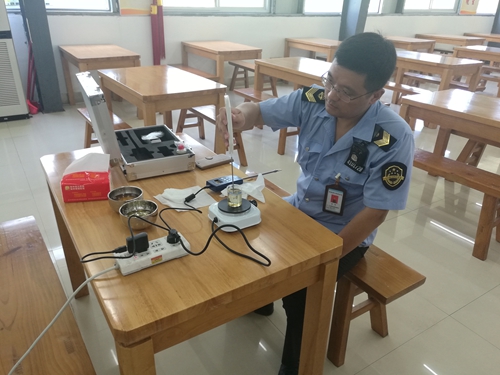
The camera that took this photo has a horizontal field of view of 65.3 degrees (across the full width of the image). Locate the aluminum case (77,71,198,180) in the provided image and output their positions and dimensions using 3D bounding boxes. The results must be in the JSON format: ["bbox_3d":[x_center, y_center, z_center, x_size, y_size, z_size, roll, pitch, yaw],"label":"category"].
[{"bbox_3d":[-0.479,-0.276,1.622,0.365,0.338,0.434,-11,29,-25],"label":"aluminum case"}]

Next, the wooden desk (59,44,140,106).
[{"bbox_3d":[-1.857,-1.313,4.912,0.685,0.778,1.149,-14,30,-30],"label":"wooden desk"}]

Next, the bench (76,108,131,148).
[{"bbox_3d":[-1.203,-0.353,3.415,0.331,0.445,1.211,-15,31,-31],"label":"bench"}]

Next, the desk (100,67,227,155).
[{"bbox_3d":[-0.817,-0.605,3.579,0.721,0.776,1.198,-15,31,-31],"label":"desk"}]

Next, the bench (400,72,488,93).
[{"bbox_3d":[2.703,-1.333,5.668,0.331,0.445,1.221,-14,30,-29],"label":"bench"}]

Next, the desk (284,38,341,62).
[{"bbox_3d":[1.220,-2.162,6.883,0.685,0.778,1.149,-15,31,-31],"label":"desk"}]

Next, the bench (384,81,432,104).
[{"bbox_3d":[1.873,-1.121,5.180,0.340,0.445,1.155,-14,30,-30],"label":"bench"}]

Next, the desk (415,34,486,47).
[{"bbox_3d":[4.293,-2.889,8.576,0.721,0.776,1.198,-14,30,-29],"label":"desk"}]

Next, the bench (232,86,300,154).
[{"bbox_3d":[0.216,-0.741,4.276,0.340,0.445,1.155,-14,30,-30],"label":"bench"}]

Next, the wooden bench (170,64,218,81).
[{"bbox_3d":[-0.812,-1.472,5.697,0.340,0.445,1.155,-14,30,-30],"label":"wooden bench"}]

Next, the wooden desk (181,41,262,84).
[{"bbox_3d":[-0.429,-1.677,5.766,0.685,0.778,1.149,-14,30,-29],"label":"wooden desk"}]

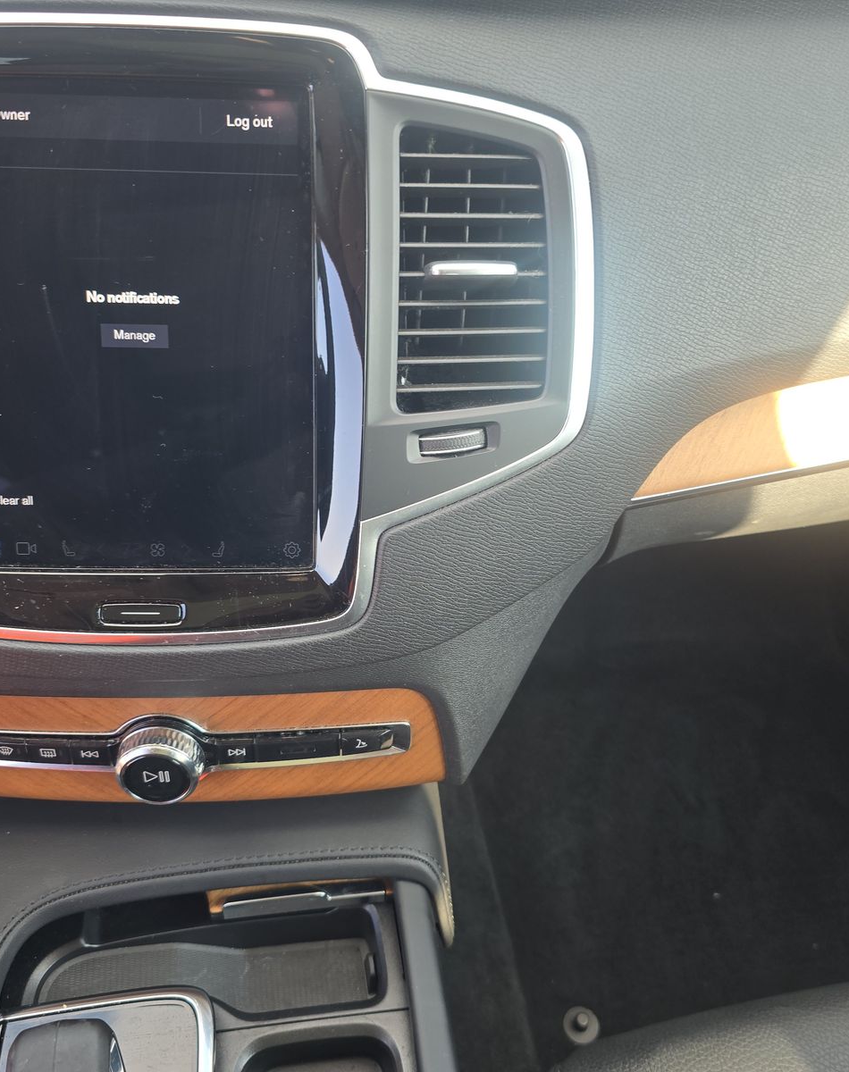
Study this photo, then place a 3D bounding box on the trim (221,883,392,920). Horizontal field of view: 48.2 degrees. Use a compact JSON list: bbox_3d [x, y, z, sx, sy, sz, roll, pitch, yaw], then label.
[{"bbox_3d":[-0.057,0.176,0.455,0.079,0.010,0.008,-4,48,-9],"label":"trim"}]

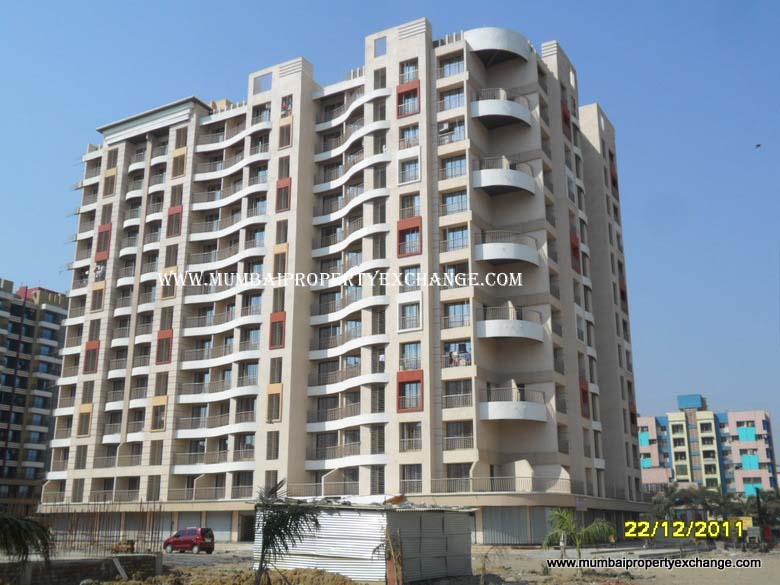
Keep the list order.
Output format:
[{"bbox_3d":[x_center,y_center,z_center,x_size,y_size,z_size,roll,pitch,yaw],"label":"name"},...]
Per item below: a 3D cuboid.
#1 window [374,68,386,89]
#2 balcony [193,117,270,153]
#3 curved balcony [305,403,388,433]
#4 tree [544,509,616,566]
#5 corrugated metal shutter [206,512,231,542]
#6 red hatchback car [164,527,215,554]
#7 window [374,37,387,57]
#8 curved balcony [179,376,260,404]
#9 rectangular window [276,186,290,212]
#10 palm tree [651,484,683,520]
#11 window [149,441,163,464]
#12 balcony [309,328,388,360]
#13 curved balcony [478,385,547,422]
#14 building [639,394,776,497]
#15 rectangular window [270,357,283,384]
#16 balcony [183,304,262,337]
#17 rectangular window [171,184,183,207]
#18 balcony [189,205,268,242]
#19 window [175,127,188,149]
[{"bbox_3d":[-0.705,-17.555,68.650,1.121,1.823,0.200,-9,-18,29],"label":"window"},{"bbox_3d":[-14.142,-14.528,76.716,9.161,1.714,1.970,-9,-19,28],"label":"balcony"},{"bbox_3d":[-3.248,9.310,62.270,8.550,1.600,2.600,-9,-19,29],"label":"curved balcony"},{"bbox_3d":[8.053,10.499,35.622,3.000,2.500,2.800,-3,-17,12],"label":"tree"},{"bbox_3d":[-13.716,18.810,66.835,2.637,2.390,0.144,-9,-18,29],"label":"corrugated metal shutter"},{"bbox_3d":[-13.063,16.147,54.131,3.500,1.600,1.480,-9,-19,29],"label":"red hatchback car"},{"bbox_3d":[-0.746,-20.493,69.781,1.123,1.665,0.217,-9,-19,28],"label":"window"},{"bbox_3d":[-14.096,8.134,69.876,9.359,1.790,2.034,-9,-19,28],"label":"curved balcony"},{"bbox_3d":[-9.206,-8.028,72.055,1.240,2.140,0.180,-9,-19,28],"label":"rectangular window"},{"bbox_3d":[30.357,24.293,90.681,3.600,6.227,3.600,-9,-19,28],"label":"palm tree"},{"bbox_3d":[-19.875,13.698,71.189,1.399,2.078,0.197,-9,-19,28],"label":"window"},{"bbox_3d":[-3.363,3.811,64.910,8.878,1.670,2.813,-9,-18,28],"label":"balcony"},{"bbox_3d":[8.545,8.198,59.185,4.932,2.100,3.420,2,-17,-6],"label":"curved balcony"},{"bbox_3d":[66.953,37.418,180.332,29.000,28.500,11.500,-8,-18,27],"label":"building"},{"bbox_3d":[-9.097,6.303,66.927,1.123,2.068,0.197,-9,-19,28],"label":"rectangular window"},{"bbox_3d":[-14.346,2.611,72.803,9.404,1.638,2.163,-9,-18,29],"label":"balcony"},{"bbox_3d":[-20.043,-9.107,78.773,1.421,2.122,0.206,-9,-18,29],"label":"rectangular window"},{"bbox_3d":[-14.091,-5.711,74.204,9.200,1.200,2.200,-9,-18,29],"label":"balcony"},{"bbox_3d":[-20.069,-14.877,80.629,1.430,2.100,0.180,-9,-19,28],"label":"window"}]

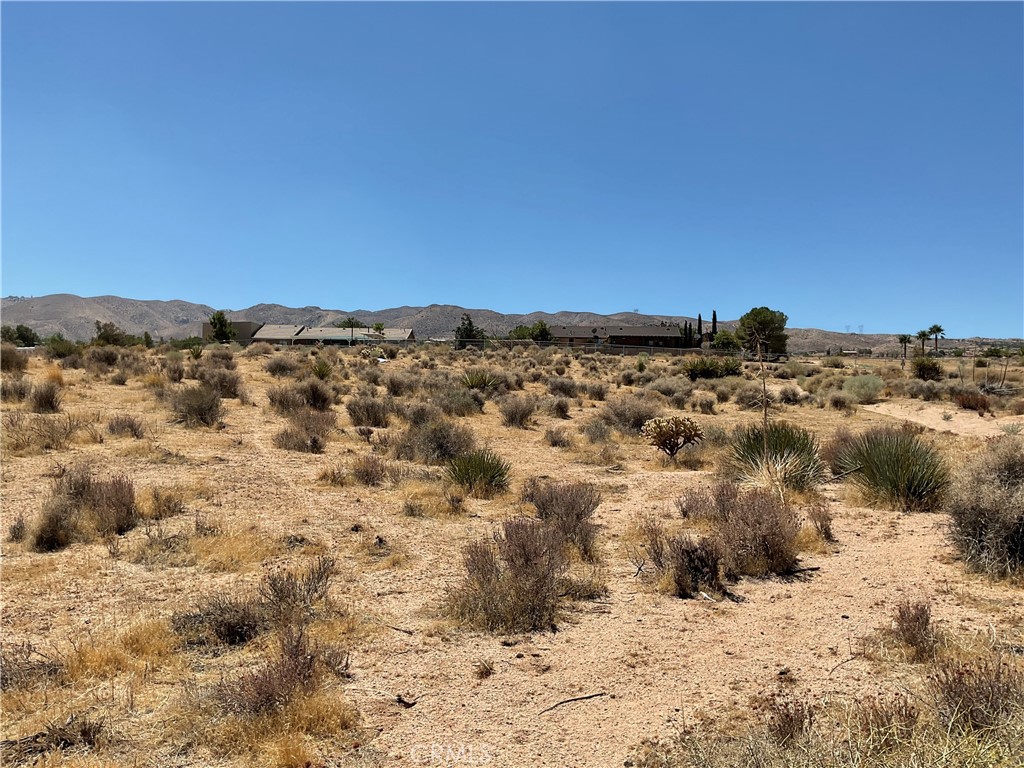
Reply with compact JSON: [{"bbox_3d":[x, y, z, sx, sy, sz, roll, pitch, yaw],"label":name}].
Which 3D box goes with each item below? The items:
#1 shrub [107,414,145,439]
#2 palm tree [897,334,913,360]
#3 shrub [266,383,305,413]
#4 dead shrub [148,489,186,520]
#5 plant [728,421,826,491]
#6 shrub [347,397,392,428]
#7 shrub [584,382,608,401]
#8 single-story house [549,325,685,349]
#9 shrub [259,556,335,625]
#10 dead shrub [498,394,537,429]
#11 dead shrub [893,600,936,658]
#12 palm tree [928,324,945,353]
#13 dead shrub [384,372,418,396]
[{"bbox_3d":[-6.459,0.700,14.346,0.633,0.382,0.570,-1,3,-24],"label":"shrub"},{"bbox_3d":[87.038,-8.139,190.000,3.100,5.647,3.100,0,3,0],"label":"palm tree"},{"bbox_3d":[-4.959,0.307,18.768,0.805,0.592,0.747,-1,3,-15],"label":"shrub"},{"bbox_3d":[-3.012,1.058,7.533,0.332,0.250,0.266,-1,3,-22],"label":"dead shrub"},{"bbox_3d":[2.856,0.754,9.243,1.042,0.723,1.020,1,3,17],"label":"plant"},{"bbox_3d":[-2.741,0.514,16.402,0.839,0.551,0.755,0,3,-10],"label":"shrub"},{"bbox_3d":[2.311,0.199,23.477,0.656,0.480,0.590,0,3,6],"label":"shrub"},{"bbox_3d":[19.554,-8.518,162.000,24.800,4.144,12.000,0,3,7],"label":"single-story house"},{"bbox_3d":[-1.243,1.191,4.991,0.438,0.352,0.351,-1,3,-14],"label":"shrub"},{"bbox_3d":[0.099,0.483,15.399,0.660,0.590,0.612,0,3,0],"label":"dead shrub"},{"bbox_3d":[2.013,1.209,4.283,0.210,0.280,0.195,1,3,25],"label":"dead shrub"},{"bbox_3d":[84.118,-9.039,170.328,3.171,5.551,3.171,1,3,26],"label":"palm tree"},{"bbox_3d":[-3.080,0.004,23.900,0.918,0.651,0.852,0,3,-7],"label":"dead shrub"}]

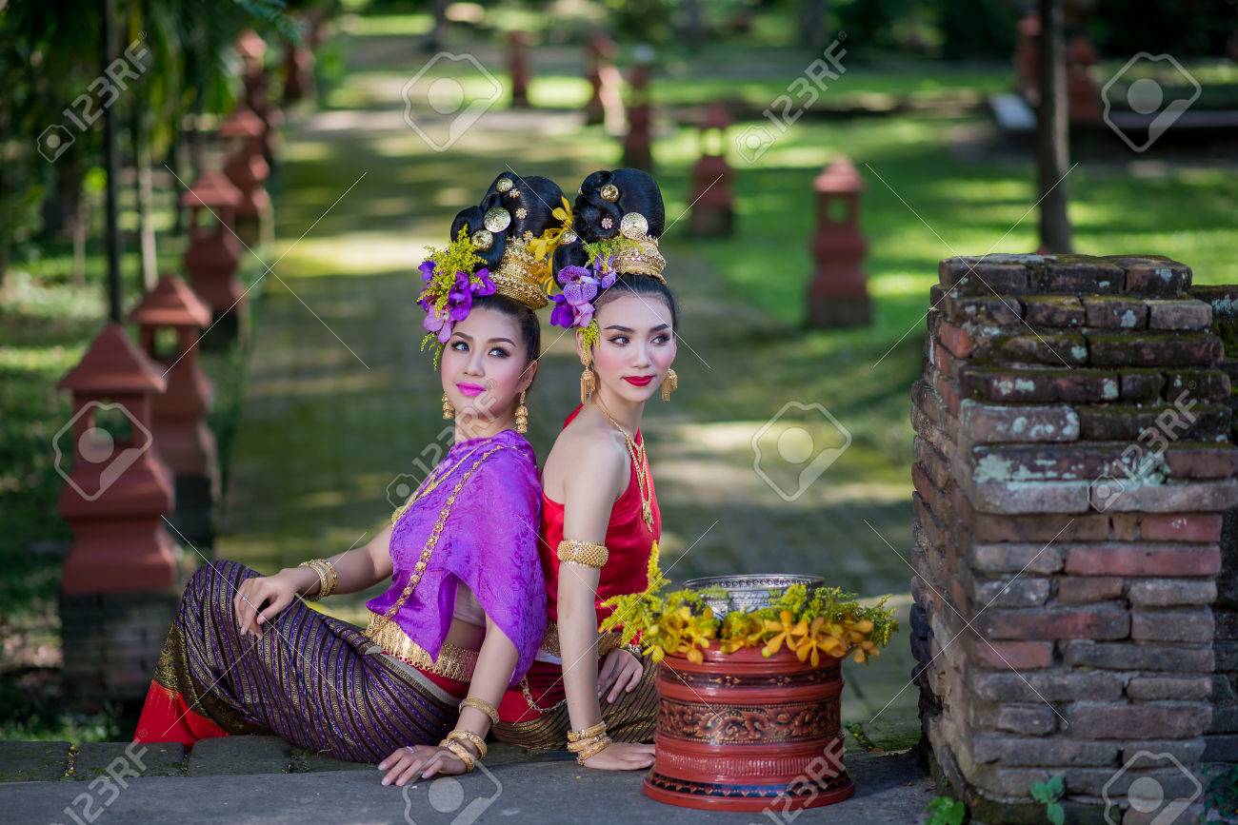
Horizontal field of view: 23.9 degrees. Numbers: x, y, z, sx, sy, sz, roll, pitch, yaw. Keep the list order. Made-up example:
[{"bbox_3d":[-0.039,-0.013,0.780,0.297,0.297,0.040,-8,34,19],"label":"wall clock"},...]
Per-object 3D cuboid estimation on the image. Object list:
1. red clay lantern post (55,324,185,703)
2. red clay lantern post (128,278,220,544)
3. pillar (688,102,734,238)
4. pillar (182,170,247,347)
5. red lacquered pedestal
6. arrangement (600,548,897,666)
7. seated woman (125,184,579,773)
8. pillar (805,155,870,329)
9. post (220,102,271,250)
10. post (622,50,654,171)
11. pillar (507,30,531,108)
[{"bbox_3d":[-1.572,0.306,9.200,0.330,1.179,0.330,0,7,0],"label":"red clay lantern post"},{"bbox_3d":[-1.867,-0.015,12.282,0.330,1.146,0.330,0,7,0],"label":"red clay lantern post"},{"bbox_3d":[0.736,-1.937,23.276,0.365,1.070,0.365,0,7,0],"label":"pillar"},{"bbox_3d":[-2.426,-0.921,17.480,0.340,1.053,0.340,0,7,0],"label":"pillar"},{"bbox_3d":[0.201,0.457,4.503,0.327,0.255,0.327,0,7,0],"label":"red lacquered pedestal"},{"bbox_3d":[0.198,0.300,4.480,0.450,0.140,0.350,0,7,0],"label":"arrangement"},{"bbox_3d":[-0.430,0.095,4.820,0.670,0.950,0.500,-4,8,-28],"label":"seated woman"},{"bbox_3d":[1.330,-1.041,17.664,0.365,1.016,0.365,0,7,0],"label":"pillar"},{"bbox_3d":[-2.887,-1.831,22.632,0.340,1.085,0.340,0,7,0],"label":"post"},{"bbox_3d":[0.141,-2.217,21.800,0.290,0.830,0.290,0,5,-6],"label":"post"},{"bbox_3d":[-1.044,-3.581,30.500,0.280,0.800,0.280,0,5,-6],"label":"pillar"}]

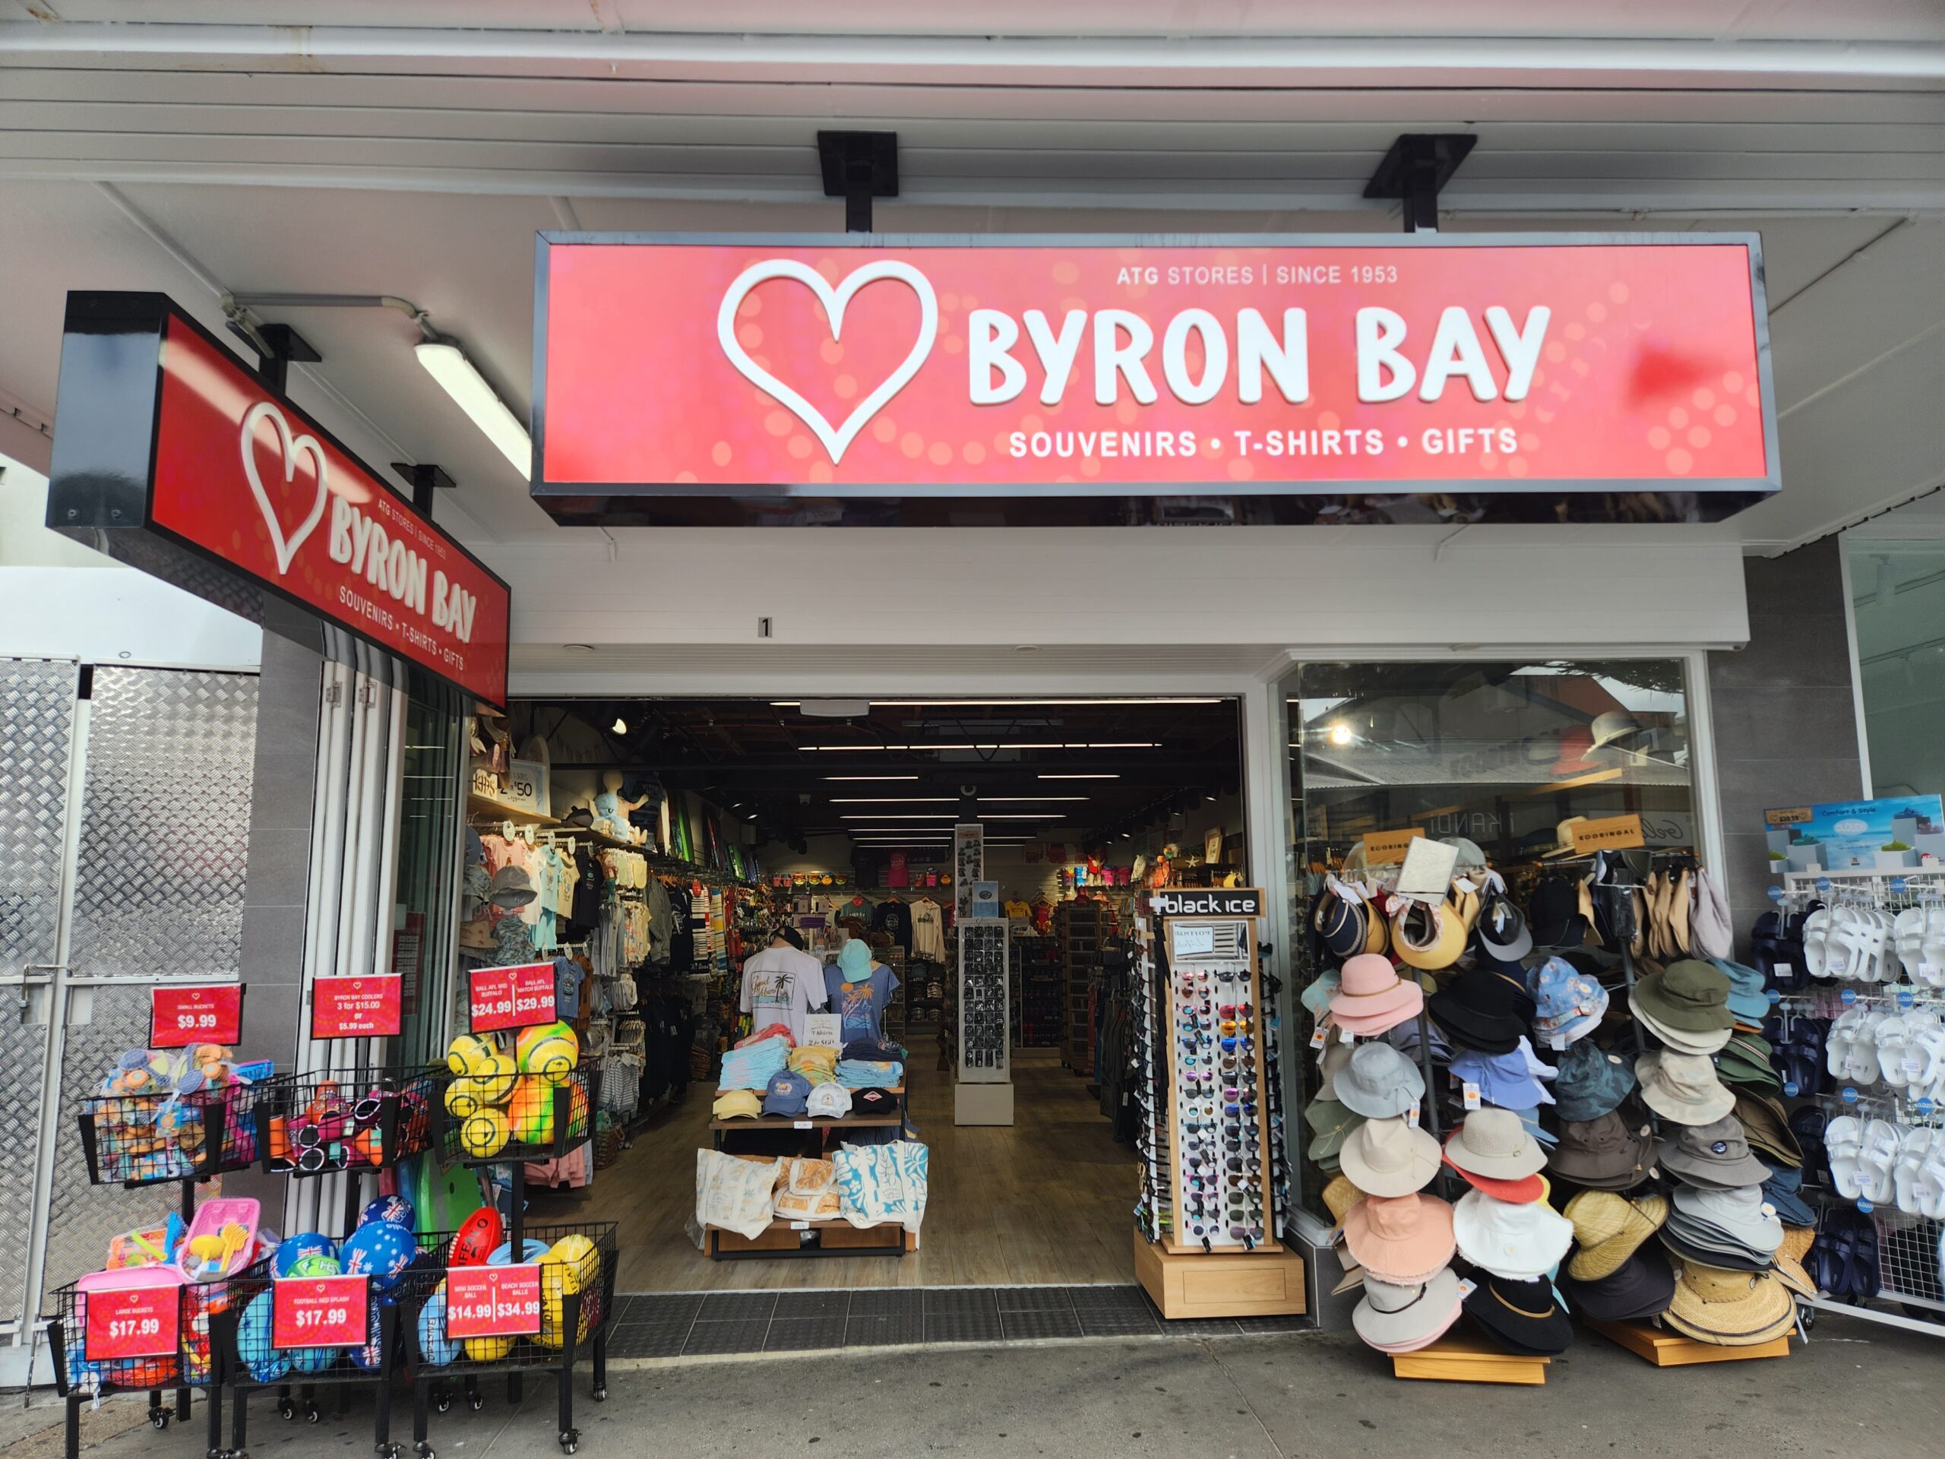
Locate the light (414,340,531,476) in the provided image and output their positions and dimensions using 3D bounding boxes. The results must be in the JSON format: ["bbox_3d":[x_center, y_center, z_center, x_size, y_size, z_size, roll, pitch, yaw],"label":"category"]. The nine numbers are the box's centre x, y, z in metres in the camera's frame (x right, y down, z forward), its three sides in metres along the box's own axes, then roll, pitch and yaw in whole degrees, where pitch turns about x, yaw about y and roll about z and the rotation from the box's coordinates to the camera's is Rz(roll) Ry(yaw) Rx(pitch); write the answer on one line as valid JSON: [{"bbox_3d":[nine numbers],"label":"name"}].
[{"bbox_3d":[-1.454,-0.940,4.085,0.130,0.085,1.270,0,-8,-3],"label":"light"}]

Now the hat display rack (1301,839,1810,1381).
[{"bbox_3d":[2.275,1.446,5.089,1.880,1.930,0.820,0,-8,-6],"label":"hat display rack"}]

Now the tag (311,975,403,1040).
[{"bbox_3d":[-2.179,0.983,4.570,0.305,0.220,0.010,1,-8,-7],"label":"tag"}]

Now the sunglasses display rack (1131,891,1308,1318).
[{"bbox_3d":[1.097,1.640,5.898,0.630,1.800,0.620,0,-8,-3],"label":"sunglasses display rack"}]

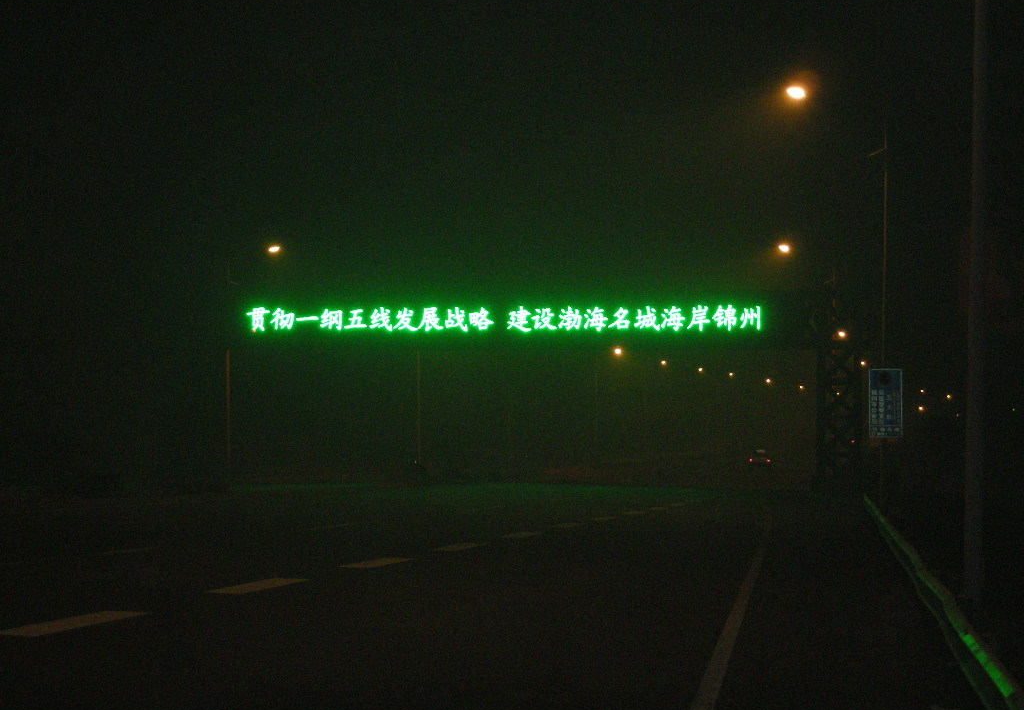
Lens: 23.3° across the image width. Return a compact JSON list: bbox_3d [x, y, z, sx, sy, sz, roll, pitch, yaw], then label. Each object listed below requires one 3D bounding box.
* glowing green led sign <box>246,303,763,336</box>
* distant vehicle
[{"bbox_3d":[-0.486,-1.500,105.000,22.000,1.320,0.300,0,-2,10],"label":"glowing green led sign"},{"bbox_3d":[17.801,7.629,178.000,1.720,1.480,4.400,0,-2,11],"label":"distant vehicle"}]

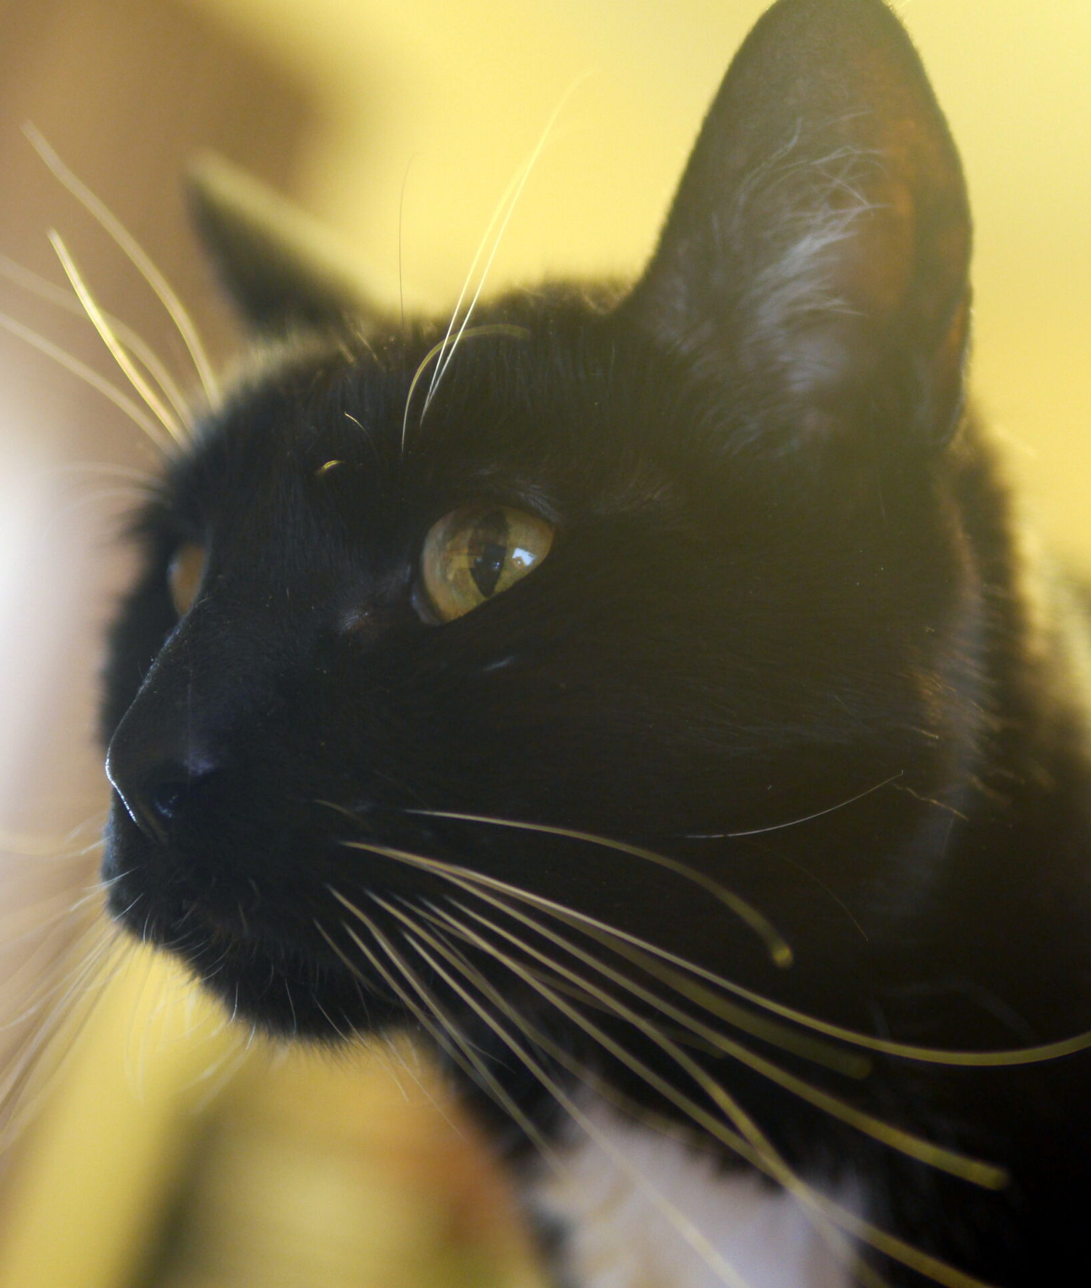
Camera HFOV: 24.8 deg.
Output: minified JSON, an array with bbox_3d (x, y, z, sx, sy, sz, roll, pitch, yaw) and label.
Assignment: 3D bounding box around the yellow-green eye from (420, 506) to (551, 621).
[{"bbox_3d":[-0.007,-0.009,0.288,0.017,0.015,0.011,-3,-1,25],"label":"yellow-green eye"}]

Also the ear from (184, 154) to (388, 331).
[{"bbox_3d":[-0.037,-0.051,0.355,0.022,0.047,0.036,-13,-7,-32],"label":"ear"}]

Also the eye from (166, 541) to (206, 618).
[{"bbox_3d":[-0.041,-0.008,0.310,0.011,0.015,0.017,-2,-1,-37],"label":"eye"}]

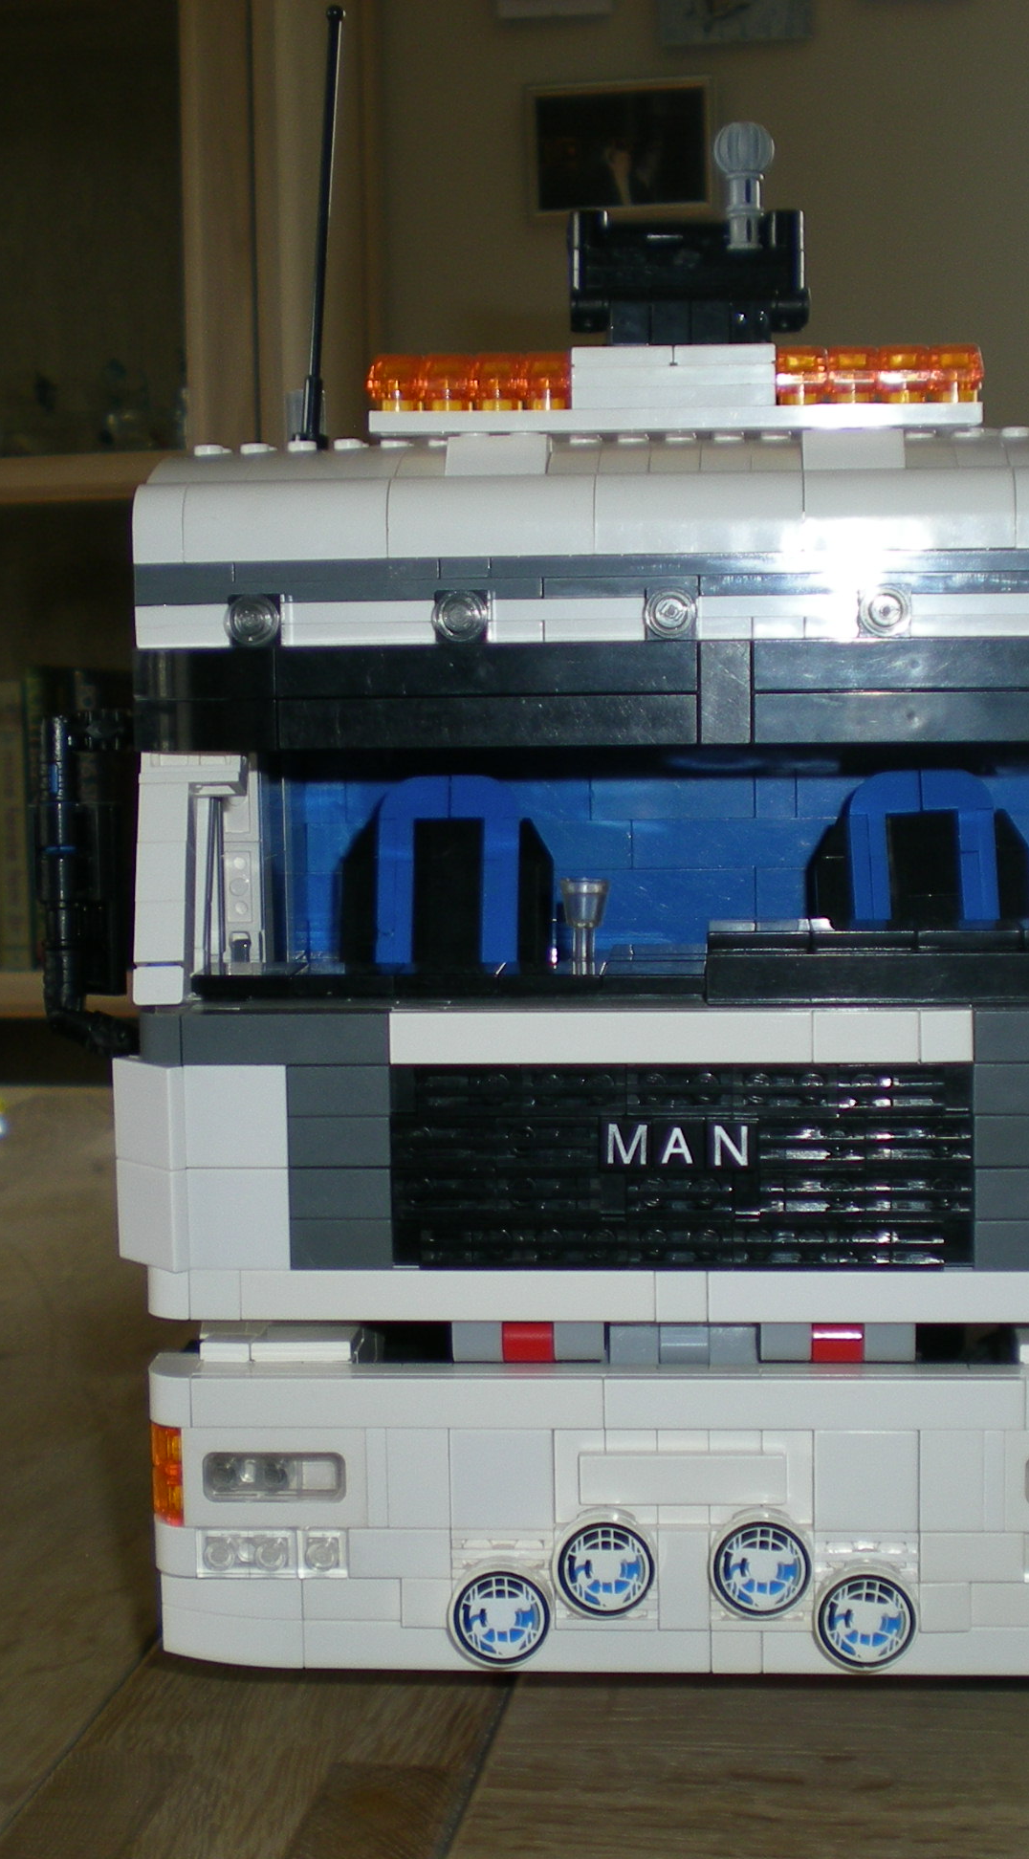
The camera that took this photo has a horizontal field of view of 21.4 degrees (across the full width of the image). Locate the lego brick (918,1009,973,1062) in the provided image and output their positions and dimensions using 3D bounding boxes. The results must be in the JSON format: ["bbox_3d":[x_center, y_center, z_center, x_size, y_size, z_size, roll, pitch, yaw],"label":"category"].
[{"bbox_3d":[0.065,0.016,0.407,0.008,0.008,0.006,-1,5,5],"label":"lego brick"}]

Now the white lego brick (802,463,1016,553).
[{"bbox_3d":[0.061,-0.064,0.419,0.032,0.013,0.008,0,7,4],"label":"white lego brick"}]

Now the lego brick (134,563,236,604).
[{"bbox_3d":[-0.051,-0.054,0.426,0.016,0.006,0.008,0,6,4],"label":"lego brick"}]

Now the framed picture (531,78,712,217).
[{"bbox_3d":[0.101,-0.747,2.600,0.178,0.124,0.018,-2,6,5],"label":"framed picture"}]

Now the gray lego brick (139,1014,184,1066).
[{"bbox_3d":[-0.055,0.017,0.421,0.008,0.008,0.009,0,6,4],"label":"gray lego brick"}]

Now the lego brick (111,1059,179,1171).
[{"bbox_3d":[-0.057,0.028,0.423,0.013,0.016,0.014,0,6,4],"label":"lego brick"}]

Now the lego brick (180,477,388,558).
[{"bbox_3d":[-0.035,-0.064,0.427,0.032,0.013,0.014,0,6,4],"label":"lego brick"}]

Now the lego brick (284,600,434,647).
[{"bbox_3d":[-0.023,-0.048,0.427,0.024,0.006,0.008,0,6,5],"label":"lego brick"}]

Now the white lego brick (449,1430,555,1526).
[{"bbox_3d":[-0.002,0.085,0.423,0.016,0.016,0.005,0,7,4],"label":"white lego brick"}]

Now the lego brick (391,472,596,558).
[{"bbox_3d":[-0.003,-0.065,0.428,0.032,0.013,0.016,0,6,5],"label":"lego brick"}]

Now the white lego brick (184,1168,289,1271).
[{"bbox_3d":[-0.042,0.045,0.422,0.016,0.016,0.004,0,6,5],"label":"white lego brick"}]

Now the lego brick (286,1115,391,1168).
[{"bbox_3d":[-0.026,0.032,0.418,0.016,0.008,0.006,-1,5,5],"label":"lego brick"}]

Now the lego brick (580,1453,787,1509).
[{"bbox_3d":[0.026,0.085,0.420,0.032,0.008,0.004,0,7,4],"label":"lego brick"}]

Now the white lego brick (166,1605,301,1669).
[{"bbox_3d":[-0.045,0.112,0.434,0.024,0.008,0.009,0,7,4],"label":"white lego brick"}]

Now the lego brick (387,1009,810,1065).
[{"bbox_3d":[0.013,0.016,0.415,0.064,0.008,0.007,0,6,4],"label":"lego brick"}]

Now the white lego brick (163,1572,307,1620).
[{"bbox_3d":[-0.045,0.104,0.432,0.024,0.008,0.009,0,6,4],"label":"white lego brick"}]

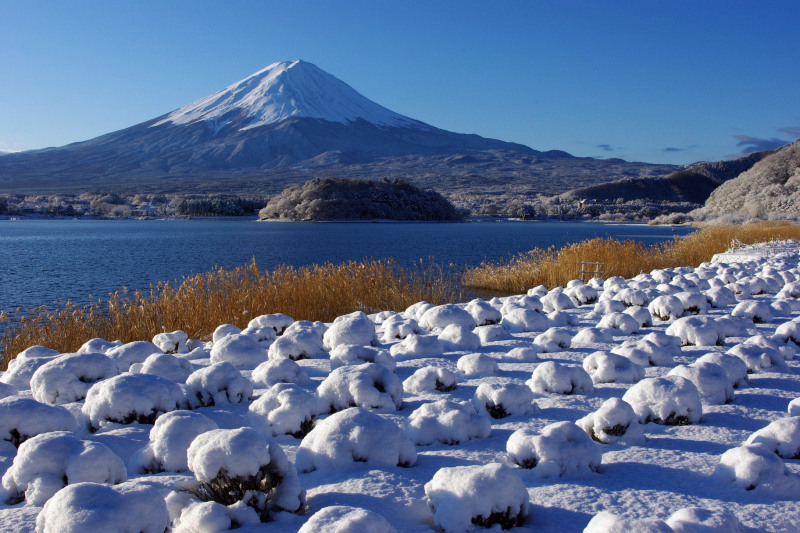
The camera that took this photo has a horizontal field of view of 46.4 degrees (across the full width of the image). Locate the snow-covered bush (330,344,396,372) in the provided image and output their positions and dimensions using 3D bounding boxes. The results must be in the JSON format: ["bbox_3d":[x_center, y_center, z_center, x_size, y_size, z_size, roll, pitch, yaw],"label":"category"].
[{"bbox_3d":[-0.552,1.376,14.092,0.997,0.385,0.898,0,3,-2],"label":"snow-covered bush"}]

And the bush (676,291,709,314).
[{"bbox_3d":[5.321,0.657,17.080,0.630,0.378,0.579,1,3,17],"label":"bush"}]

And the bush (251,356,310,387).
[{"bbox_3d":[-1.382,1.212,10.733,0.642,0.309,0.591,0,3,-7],"label":"bush"}]

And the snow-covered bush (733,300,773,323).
[{"bbox_3d":[5.924,0.751,15.650,0.644,0.341,0.592,1,3,21],"label":"snow-covered bush"}]

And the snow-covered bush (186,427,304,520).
[{"bbox_3d":[-0.941,1.217,5.665,0.696,0.470,0.613,-1,3,-10],"label":"snow-covered bush"}]

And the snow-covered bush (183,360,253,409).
[{"bbox_3d":[-1.883,1.205,9.718,0.694,0.433,0.638,-1,3,-11],"label":"snow-covered bush"}]

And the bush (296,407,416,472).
[{"bbox_3d":[-0.345,1.336,7.473,0.933,0.417,0.859,0,3,-3],"label":"bush"}]

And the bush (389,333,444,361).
[{"bbox_3d":[0.235,1.086,12.872,0.743,0.326,0.684,0,3,1],"label":"bush"}]

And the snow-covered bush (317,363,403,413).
[{"bbox_3d":[-0.369,1.095,8.706,0.803,0.390,0.738,0,3,-2],"label":"snow-covered bush"}]

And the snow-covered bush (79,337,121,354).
[{"bbox_3d":[-4.106,1.113,12.803,0.605,0.279,0.556,-1,3,-18],"label":"snow-covered bush"}]

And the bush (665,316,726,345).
[{"bbox_3d":[4.113,0.881,12.954,0.781,0.368,0.719,1,3,18],"label":"bush"}]

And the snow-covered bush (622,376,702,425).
[{"bbox_3d":[2.277,1.140,8.081,0.668,0.367,0.614,1,3,16],"label":"snow-covered bush"}]

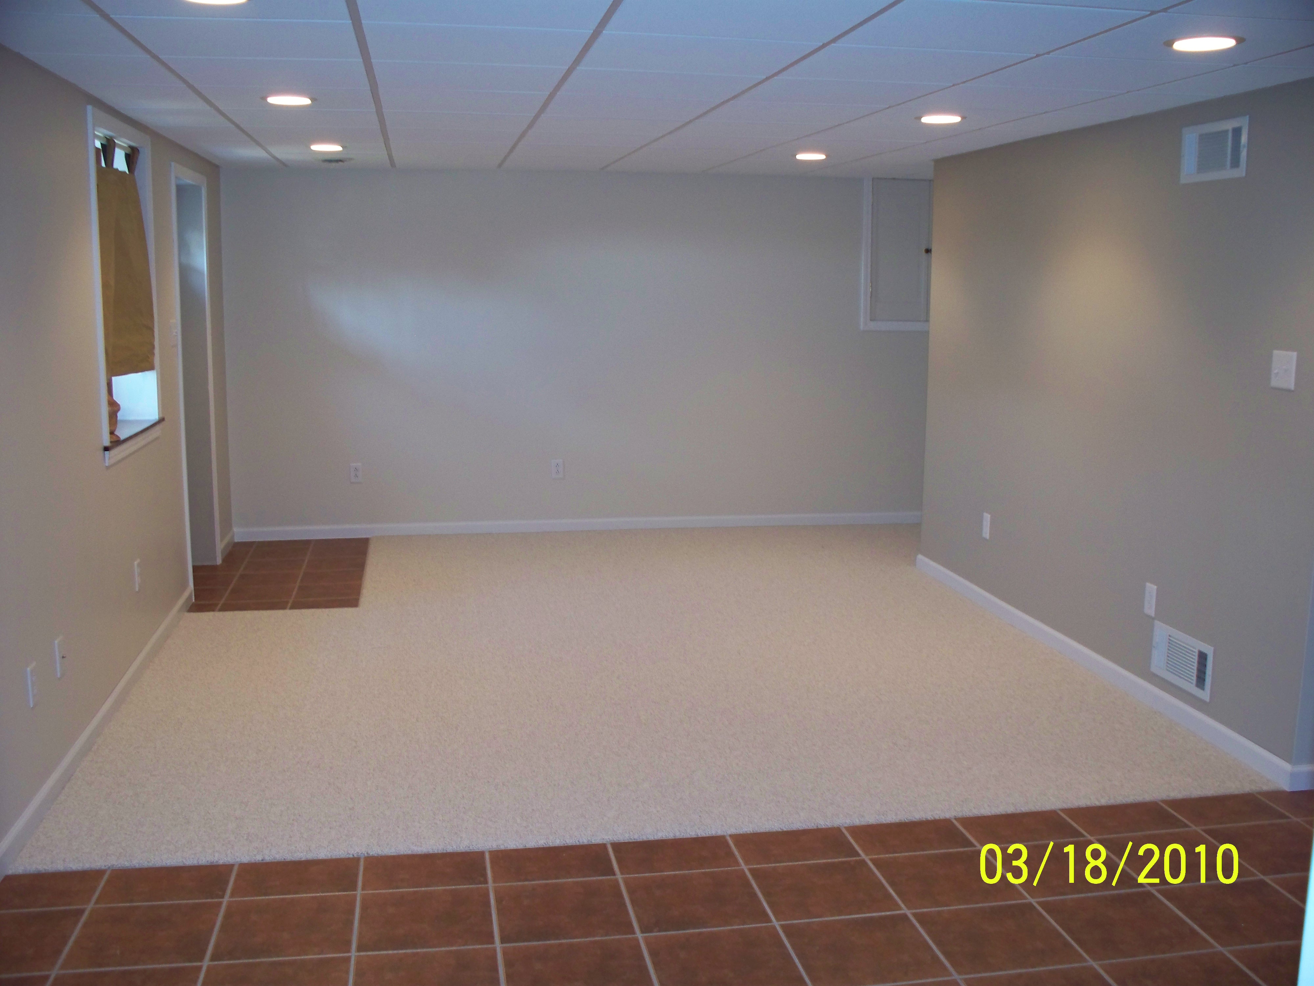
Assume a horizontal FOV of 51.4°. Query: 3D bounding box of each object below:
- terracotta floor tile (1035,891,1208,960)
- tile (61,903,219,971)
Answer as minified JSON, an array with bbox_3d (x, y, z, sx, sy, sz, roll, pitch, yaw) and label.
[{"bbox_3d":[1.099,1.019,3.214,0.323,0.010,0.323,-1,9,-10],"label":"terracotta floor tile"},{"bbox_3d":[-1.197,1.034,3.205,0.330,0.010,0.330,-1,9,-10],"label":"tile"}]

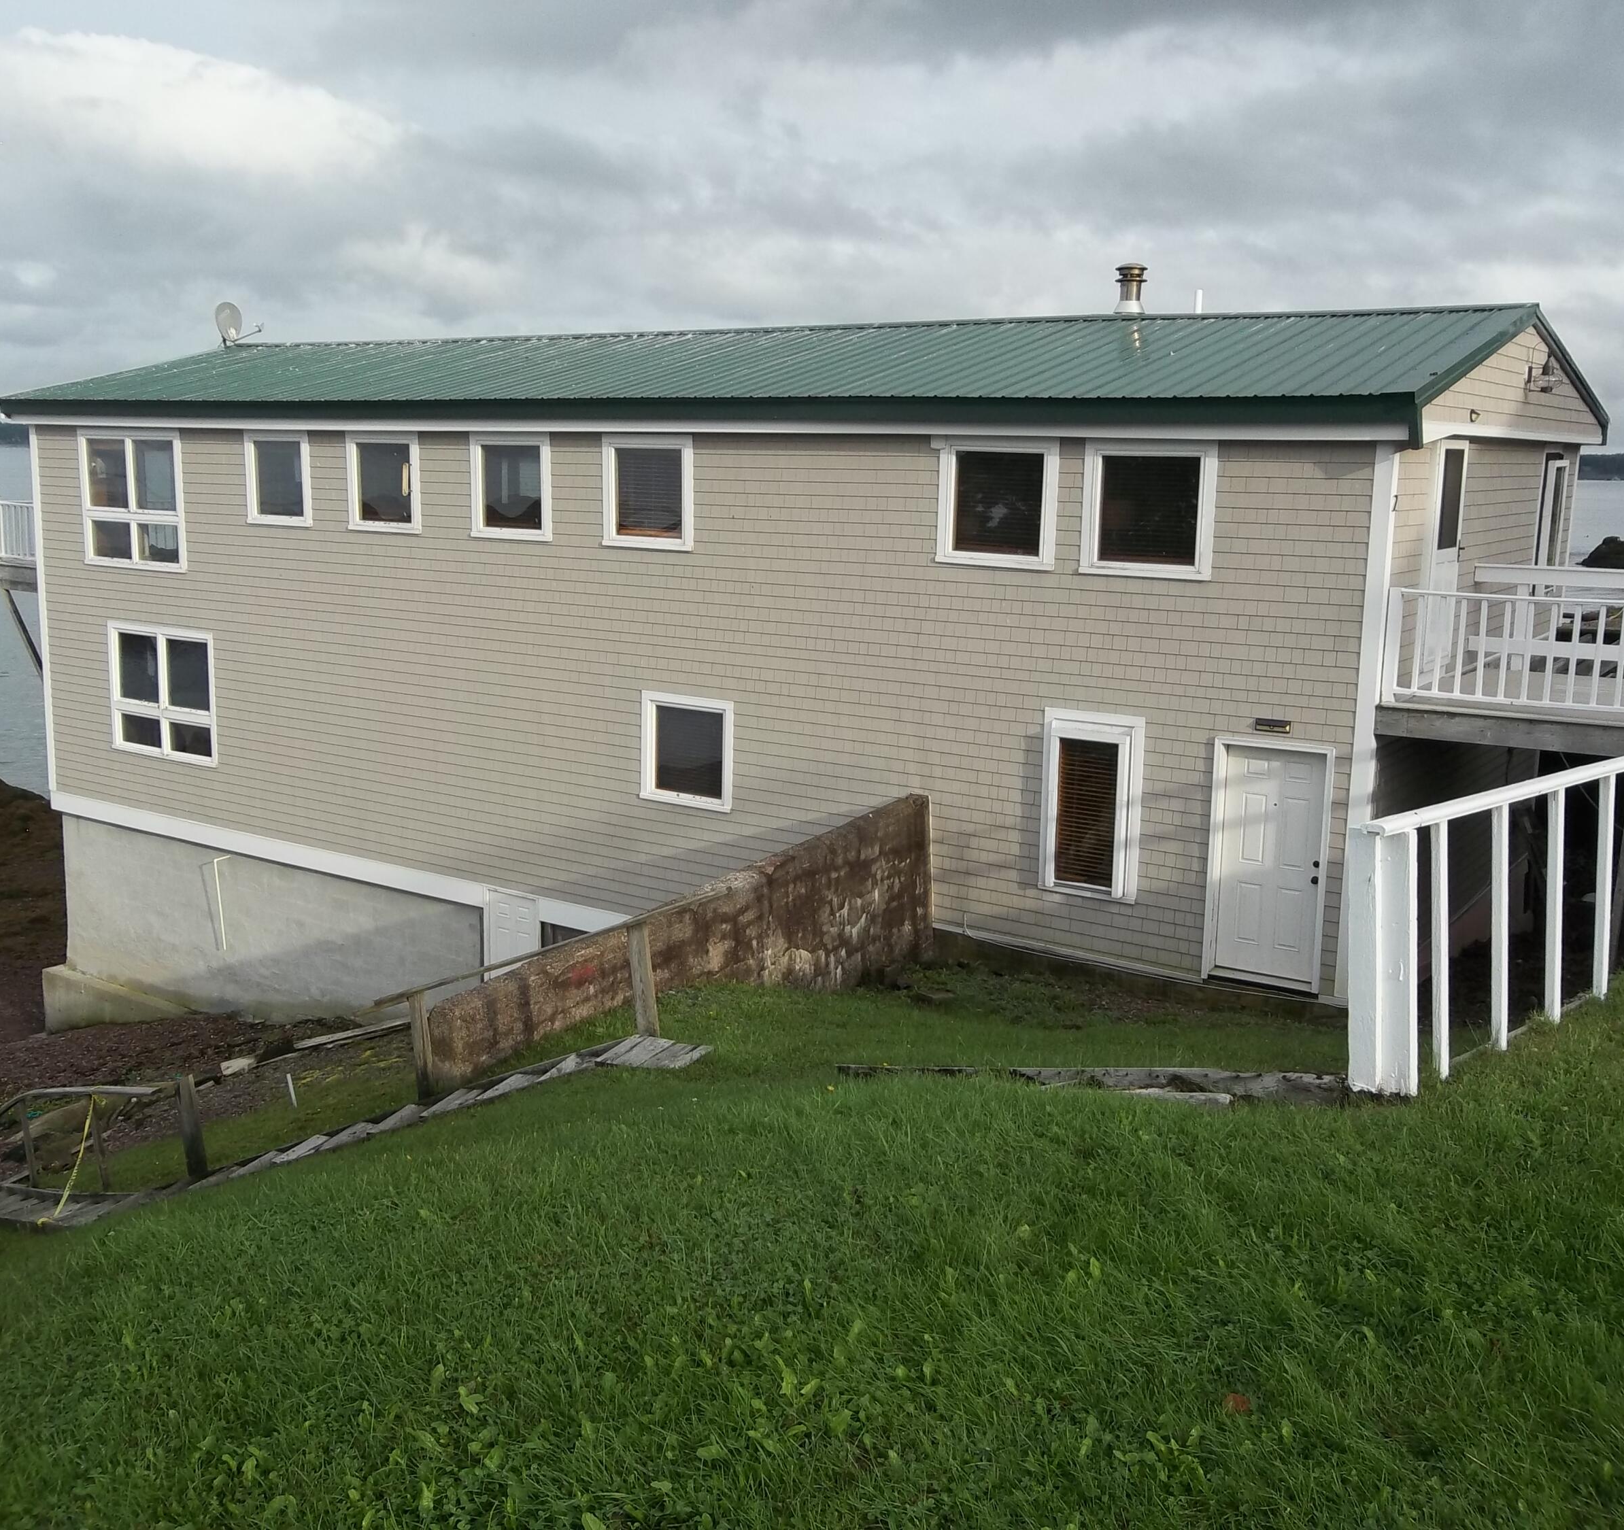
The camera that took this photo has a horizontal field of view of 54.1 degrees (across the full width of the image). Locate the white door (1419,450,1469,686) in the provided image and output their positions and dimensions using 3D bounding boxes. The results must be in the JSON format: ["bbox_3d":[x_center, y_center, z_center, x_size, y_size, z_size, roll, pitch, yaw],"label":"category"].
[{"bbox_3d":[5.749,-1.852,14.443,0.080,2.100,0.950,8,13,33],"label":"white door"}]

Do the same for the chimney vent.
[{"bbox_3d":[3.647,-5.431,18.287,0.366,0.633,0.366,8,13,33],"label":"chimney vent"}]

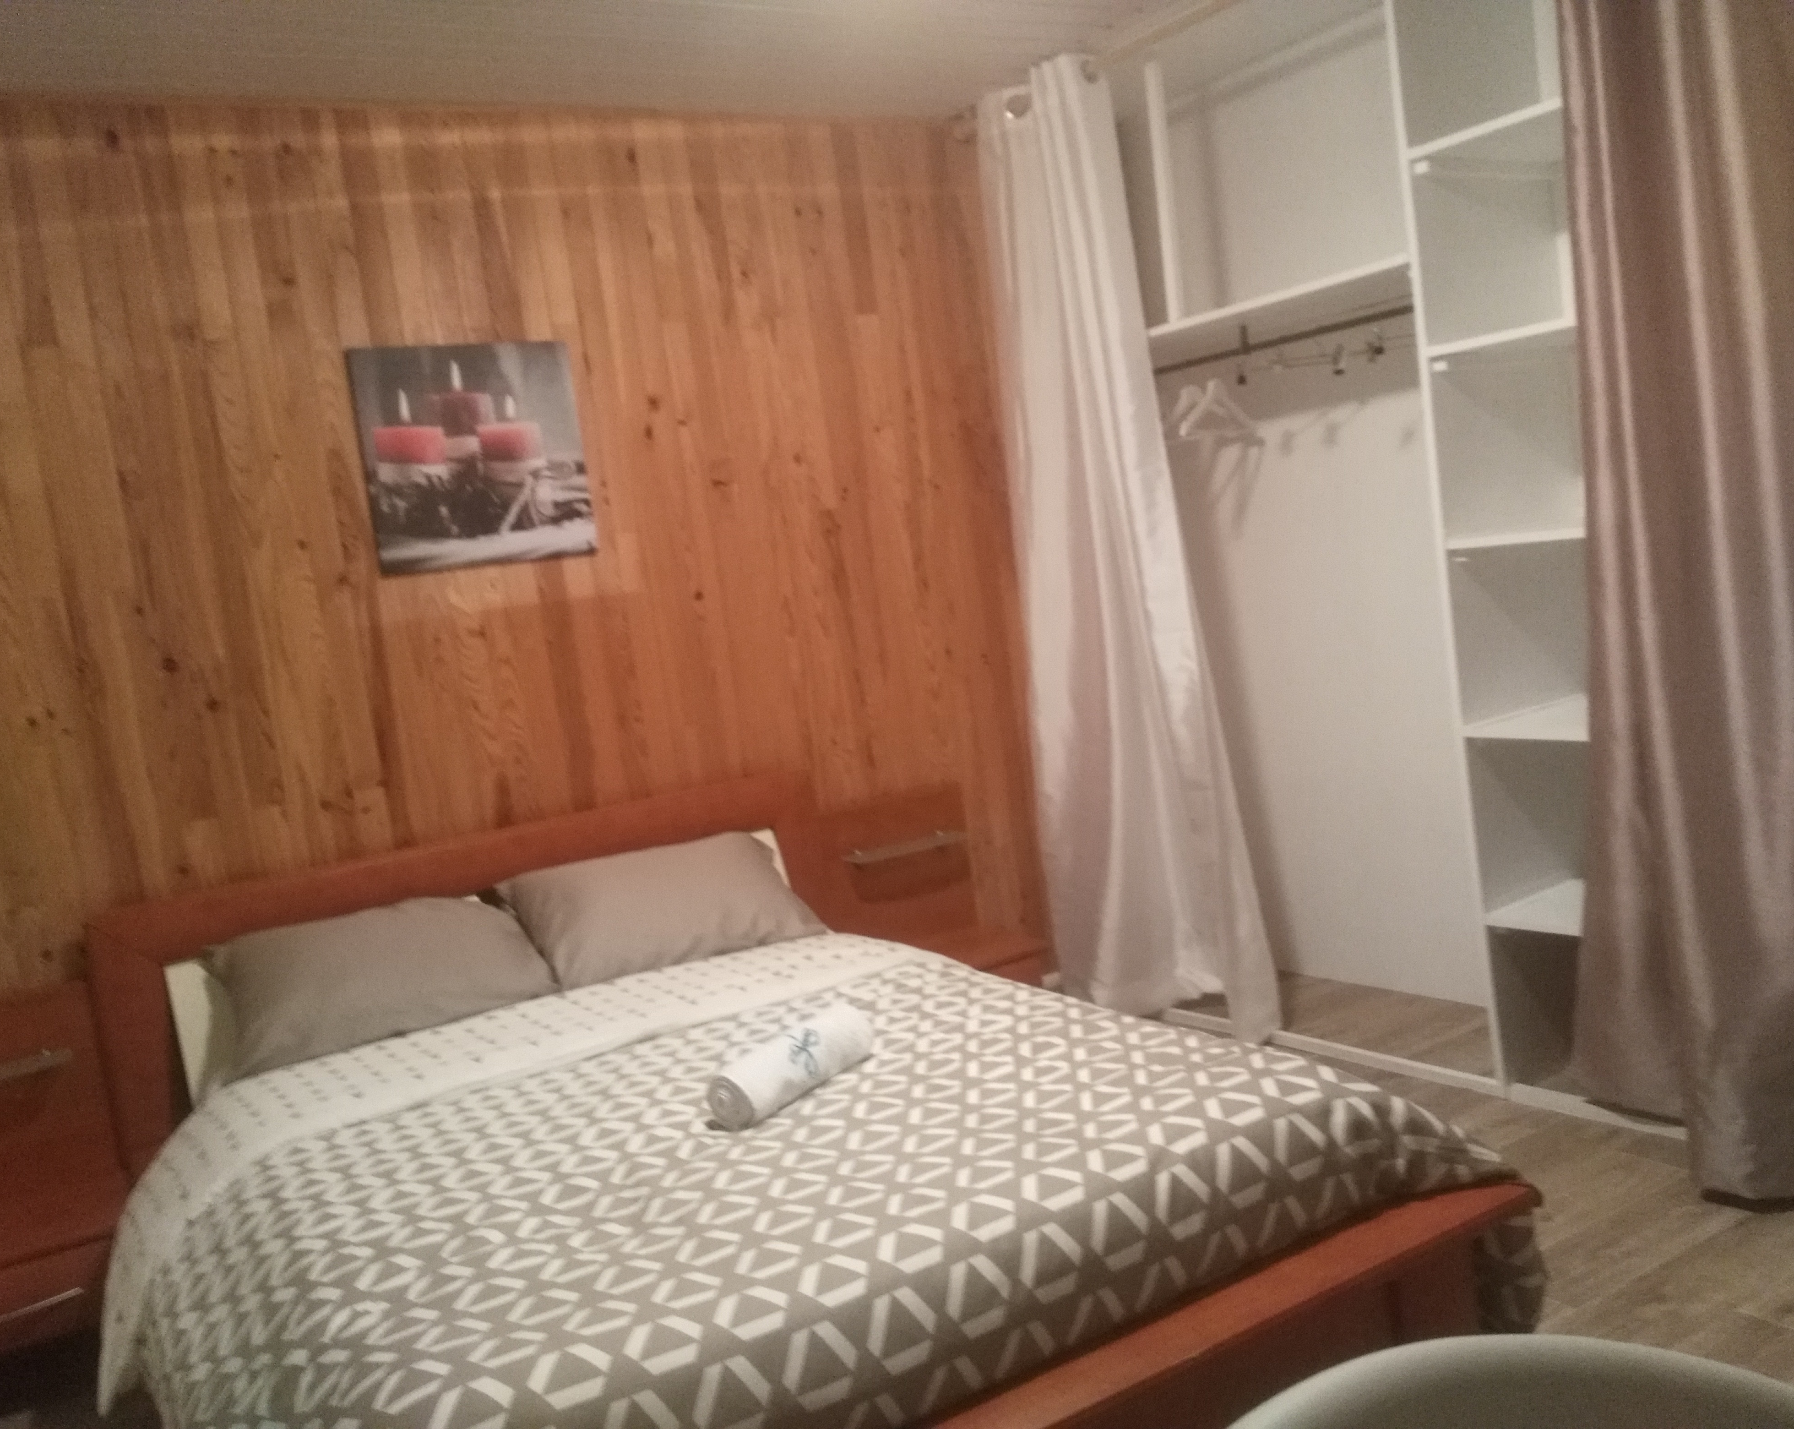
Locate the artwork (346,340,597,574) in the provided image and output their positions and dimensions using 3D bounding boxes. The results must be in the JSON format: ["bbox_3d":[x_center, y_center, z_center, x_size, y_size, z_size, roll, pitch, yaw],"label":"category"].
[{"bbox_3d":[-0.958,-0.588,3.517,0.500,0.500,0.025,-11,6,-32],"label":"artwork"}]

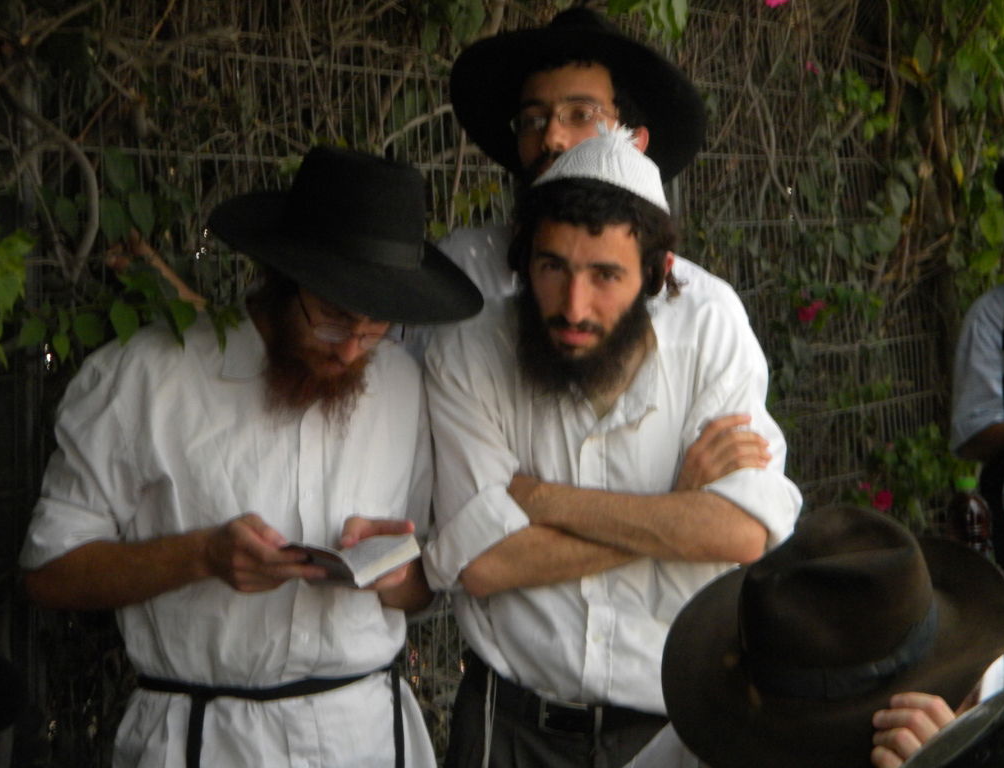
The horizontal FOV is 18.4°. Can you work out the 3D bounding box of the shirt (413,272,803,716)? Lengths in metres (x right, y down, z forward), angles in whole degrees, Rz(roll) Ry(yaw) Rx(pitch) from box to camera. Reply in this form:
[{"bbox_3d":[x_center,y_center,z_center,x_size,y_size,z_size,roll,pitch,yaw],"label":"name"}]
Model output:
[{"bbox_3d":[0.130,0.129,3.680,0.450,0.530,0.320,-1,2,10],"label":"shirt"}]

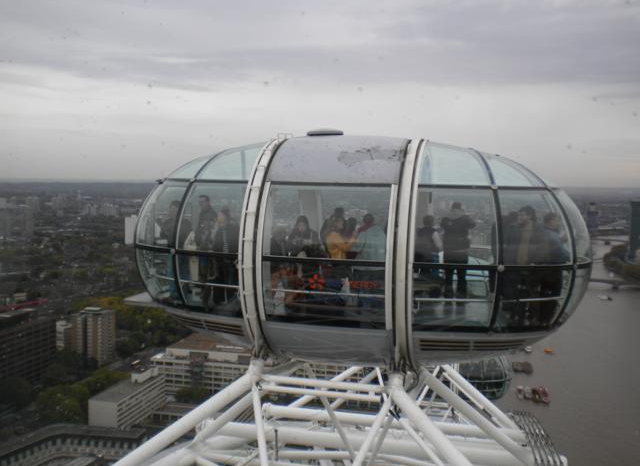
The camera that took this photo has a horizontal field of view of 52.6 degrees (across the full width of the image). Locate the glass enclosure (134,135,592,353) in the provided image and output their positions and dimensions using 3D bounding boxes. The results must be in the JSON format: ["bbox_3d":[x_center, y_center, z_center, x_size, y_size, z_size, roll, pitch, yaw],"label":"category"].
[{"bbox_3d":[0.530,0.260,11.650,8.150,4.000,4.000,2,5,13],"label":"glass enclosure"}]

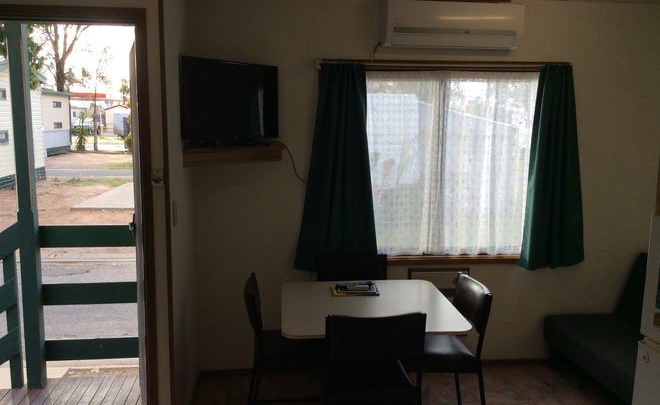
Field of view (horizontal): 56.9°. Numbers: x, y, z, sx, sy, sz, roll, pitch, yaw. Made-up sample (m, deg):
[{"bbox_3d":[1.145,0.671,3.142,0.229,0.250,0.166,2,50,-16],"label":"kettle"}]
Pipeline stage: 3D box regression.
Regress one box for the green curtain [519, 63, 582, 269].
[{"bbox_3d":[1.442,-0.207,3.846,0.443,1.298,0.121,0,9,-6],"label":"green curtain"}]

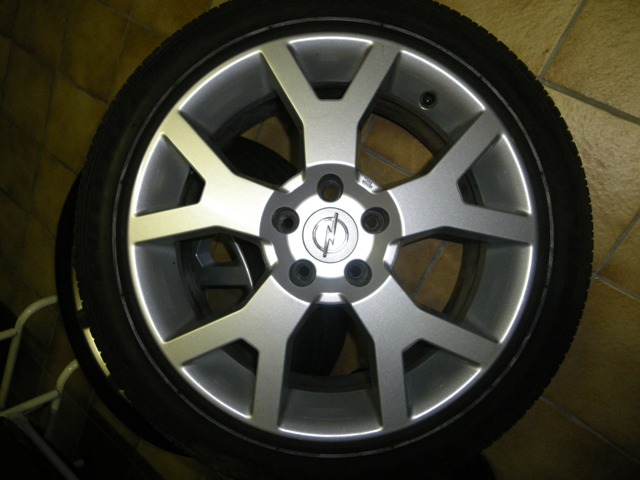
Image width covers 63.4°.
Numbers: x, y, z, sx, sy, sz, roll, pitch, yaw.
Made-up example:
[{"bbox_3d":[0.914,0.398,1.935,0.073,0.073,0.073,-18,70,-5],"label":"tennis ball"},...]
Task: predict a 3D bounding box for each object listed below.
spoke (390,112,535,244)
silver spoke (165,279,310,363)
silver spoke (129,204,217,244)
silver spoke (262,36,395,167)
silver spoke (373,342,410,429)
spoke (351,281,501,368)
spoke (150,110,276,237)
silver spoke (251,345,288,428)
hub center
[{"bbox_3d":[0.158,-0.053,0.619,0.150,0.040,0.165,-18,88,-1],"label":"spoke"},{"bbox_3d":[-0.090,0.108,0.614,0.166,0.040,0.079,-32,89,-1],"label":"silver spoke"},{"bbox_3d":[-0.169,-0.021,0.618,0.108,0.040,0.033,-11,88,0],"label":"silver spoke"},{"bbox_3d":[0.012,-0.158,0.622,0.160,0.040,0.145,0,88,0],"label":"silver spoke"},{"bbox_3d":[0.084,0.167,0.612,0.033,0.040,0.098,-6,88,0],"label":"silver spoke"},{"bbox_3d":[0.116,0.109,0.614,0.166,0.040,0.074,30,89,1],"label":"spoke"},{"bbox_3d":[-0.125,-0.069,0.619,0.174,0.040,0.075,40,89,1],"label":"spoke"},{"bbox_3d":[-0.059,0.167,0.612,0.033,0.040,0.097,6,88,0],"label":"silver spoke"},{"bbox_3d":[0.013,-0.005,0.618,0.065,0.020,0.065,-18,88,-1],"label":"hub center"}]

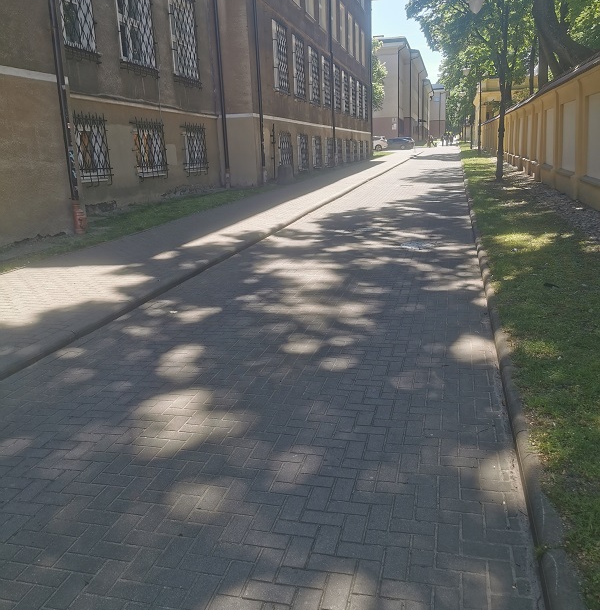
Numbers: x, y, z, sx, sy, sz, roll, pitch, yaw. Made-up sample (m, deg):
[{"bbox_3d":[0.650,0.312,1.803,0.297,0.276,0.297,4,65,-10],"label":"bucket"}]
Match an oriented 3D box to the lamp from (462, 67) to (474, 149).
[{"bbox_3d":[15.573,-18.098,57.648,0.950,7.248,0.450,1,14,14],"label":"lamp"}]

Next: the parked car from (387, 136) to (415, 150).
[{"bbox_3d":[11.154,-18.752,72.500,4.300,1.480,1.790,2,14,19],"label":"parked car"}]

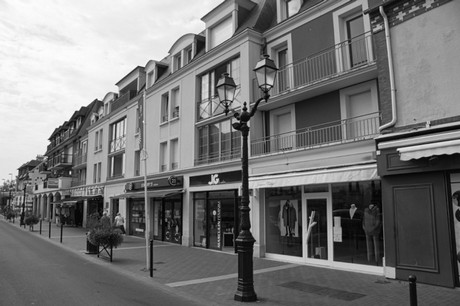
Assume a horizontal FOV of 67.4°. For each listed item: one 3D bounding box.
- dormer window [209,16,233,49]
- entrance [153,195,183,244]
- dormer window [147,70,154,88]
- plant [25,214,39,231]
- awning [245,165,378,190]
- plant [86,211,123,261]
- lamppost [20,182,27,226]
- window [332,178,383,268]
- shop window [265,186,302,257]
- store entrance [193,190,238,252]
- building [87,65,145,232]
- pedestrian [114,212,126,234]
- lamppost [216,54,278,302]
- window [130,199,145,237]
[{"bbox_3d":[-0.347,-5.571,15.995,0.200,1.354,1.993,7,-11,-38],"label":"dormer window"},{"bbox_3d":[-3.210,3.429,18.230,0.300,2.463,3.121,7,-11,-38],"label":"entrance"},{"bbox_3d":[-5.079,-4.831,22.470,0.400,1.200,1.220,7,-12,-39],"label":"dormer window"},{"bbox_3d":[-16.145,5.684,27.958,1.000,1.380,1.300,7,-12,-39],"label":"plant"},{"bbox_3d":[2.344,0.831,11.486,0.520,0.500,5.200,7,-12,-39],"label":"awning"},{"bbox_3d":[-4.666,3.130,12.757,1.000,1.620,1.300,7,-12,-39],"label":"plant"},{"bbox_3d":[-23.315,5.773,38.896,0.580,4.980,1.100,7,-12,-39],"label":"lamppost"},{"bbox_3d":[3.711,2.018,10.052,0.150,2.388,1.673,7,-11,-38],"label":"window"},{"bbox_3d":[1.861,2.389,12.153,0.150,2.416,1.861,7,-11,-38],"label":"shop window"},{"bbox_3d":[-0.711,3.014,15.355,0.300,2.620,3.400,7,-12,-39],"label":"store entrance"},{"bbox_3d":[-4.860,0.577,28.608,10.000,11.280,11.092,7,-11,-38],"label":"building"},{"bbox_3d":[-7.522,4.856,23.714,0.580,1.540,0.500,7,-12,-39],"label":"pedestrian"},{"bbox_3d":[0.331,0.480,7.394,0.432,5.057,1.718,7,-11,-38],"label":"lamppost"},{"bbox_3d":[-5.461,3.939,21.092,0.150,2.312,2.538,7,-11,-38],"label":"window"}]

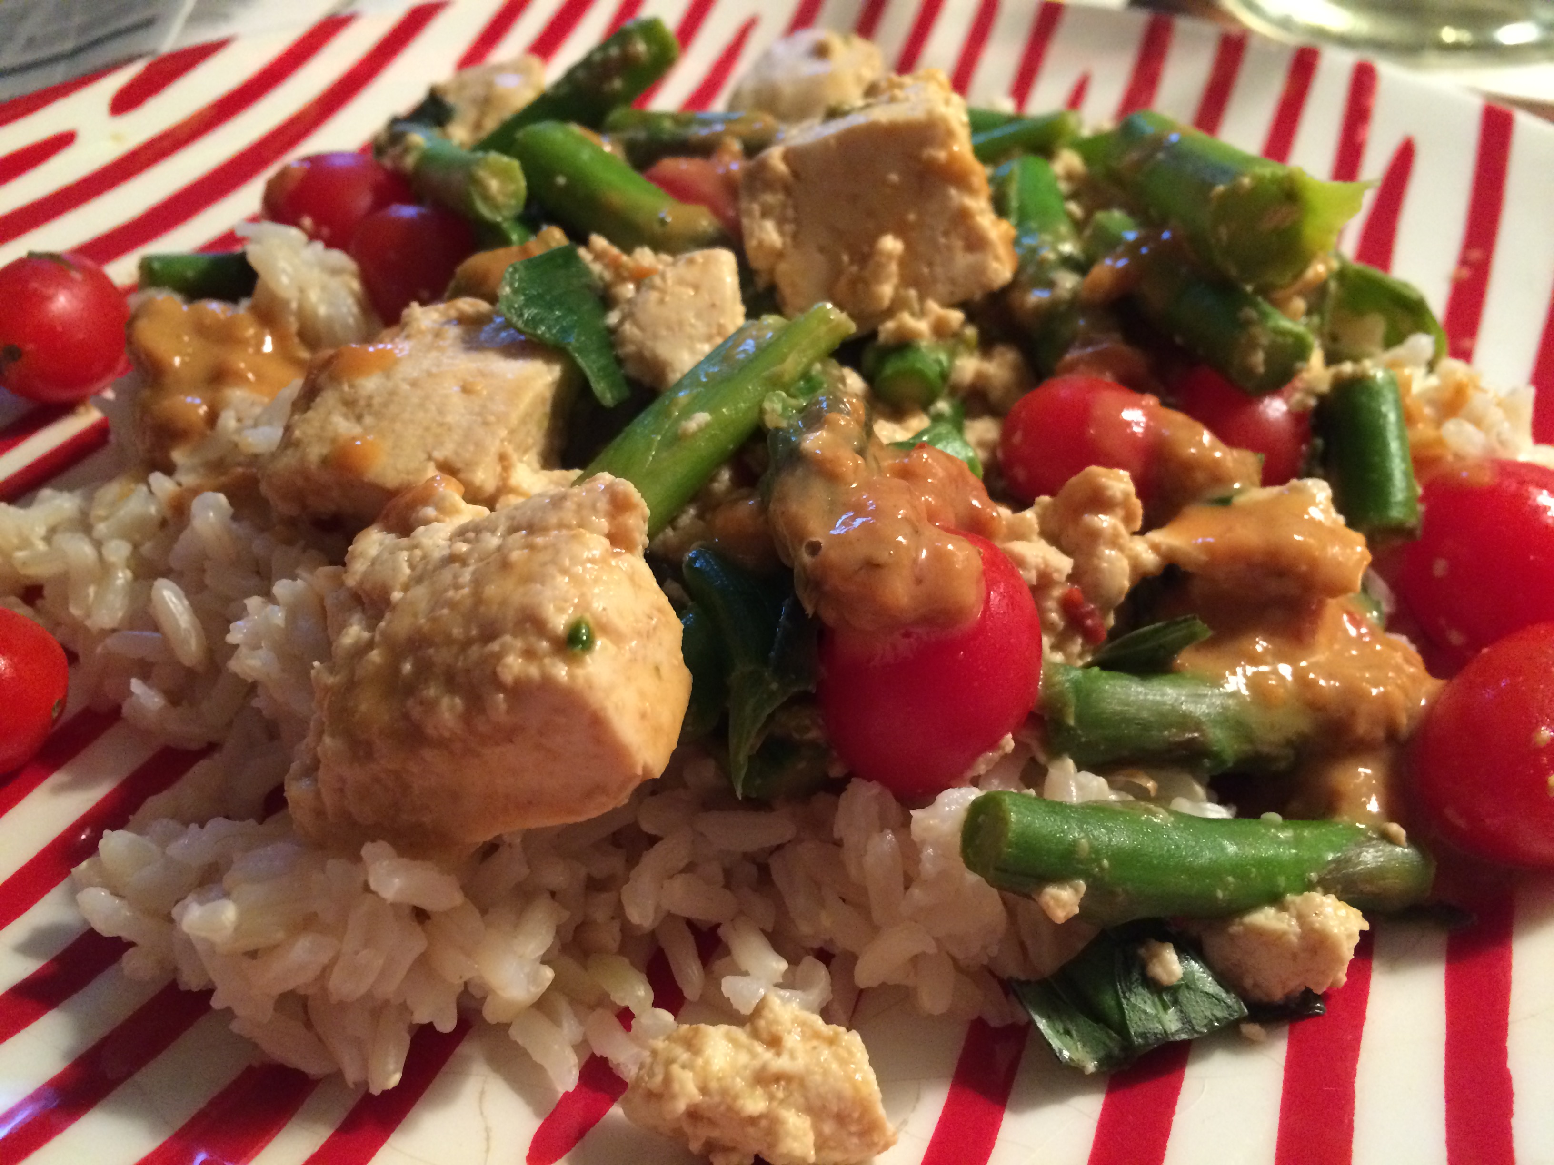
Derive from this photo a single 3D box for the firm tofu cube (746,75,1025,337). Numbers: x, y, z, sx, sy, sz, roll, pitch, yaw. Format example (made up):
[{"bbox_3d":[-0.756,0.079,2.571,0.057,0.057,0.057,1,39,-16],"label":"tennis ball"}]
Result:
[{"bbox_3d":[0.016,-0.062,0.212,0.032,0.031,0.026,-16,38,-9],"label":"firm tofu cube"}]

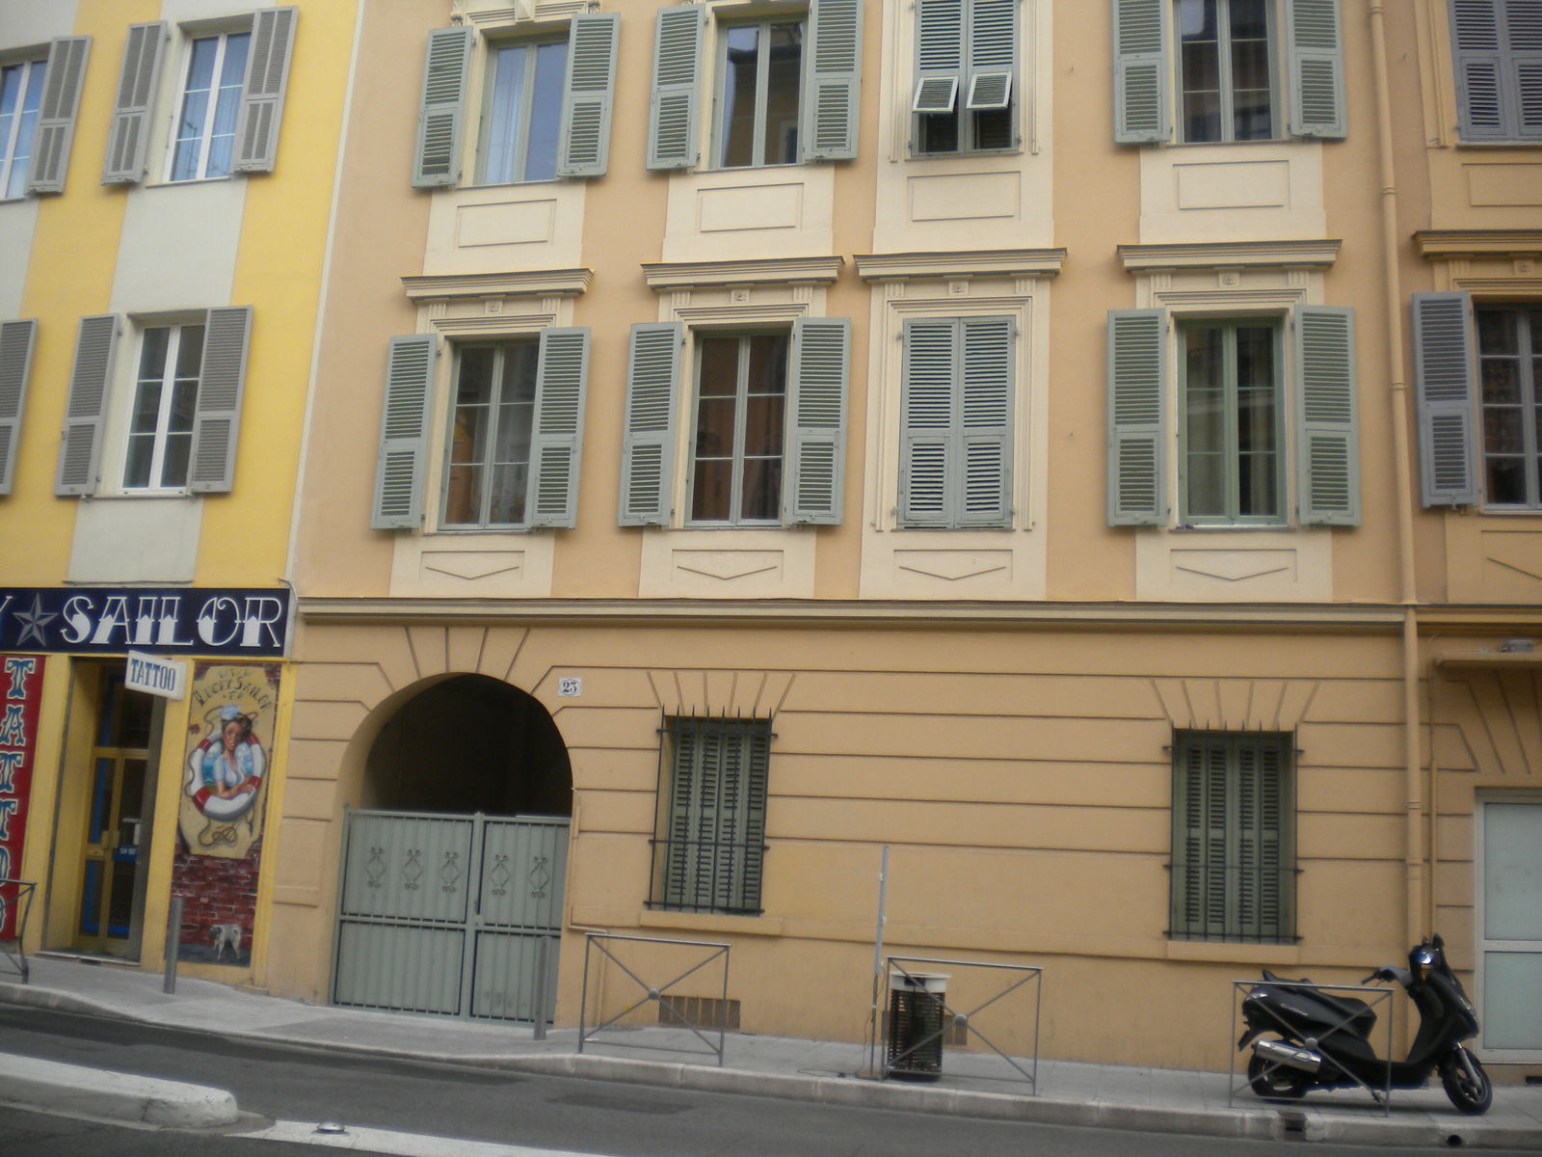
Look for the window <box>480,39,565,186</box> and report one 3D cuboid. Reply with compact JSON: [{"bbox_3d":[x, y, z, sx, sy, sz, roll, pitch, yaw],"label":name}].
[{"bbox_3d":[-2.683,-5.135,17.153,1.080,1.677,0.120,0,-12,13],"label":"window"}]

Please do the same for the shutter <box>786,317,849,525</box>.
[{"bbox_3d":[0.465,-1.518,14.966,0.527,2.070,0.055,1,-11,10],"label":"shutter"}]

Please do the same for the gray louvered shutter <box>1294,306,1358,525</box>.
[{"bbox_3d":[4.966,-1.462,13.913,0.527,2.070,0.055,1,-11,10],"label":"gray louvered shutter"}]

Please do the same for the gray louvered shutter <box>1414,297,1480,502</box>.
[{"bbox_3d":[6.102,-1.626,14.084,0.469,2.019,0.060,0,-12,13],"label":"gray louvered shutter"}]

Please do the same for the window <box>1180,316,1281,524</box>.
[{"bbox_3d":[4.346,-1.488,14.709,0.966,2.022,0.120,0,-12,13],"label":"window"}]

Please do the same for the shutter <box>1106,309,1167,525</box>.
[{"bbox_3d":[3.362,-1.485,14.292,0.527,2.070,0.055,0,-12,15],"label":"shutter"}]

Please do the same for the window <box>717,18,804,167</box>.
[{"bbox_3d":[-0.094,-5.159,16.548,1.017,1.685,0.120,0,-12,13],"label":"window"}]

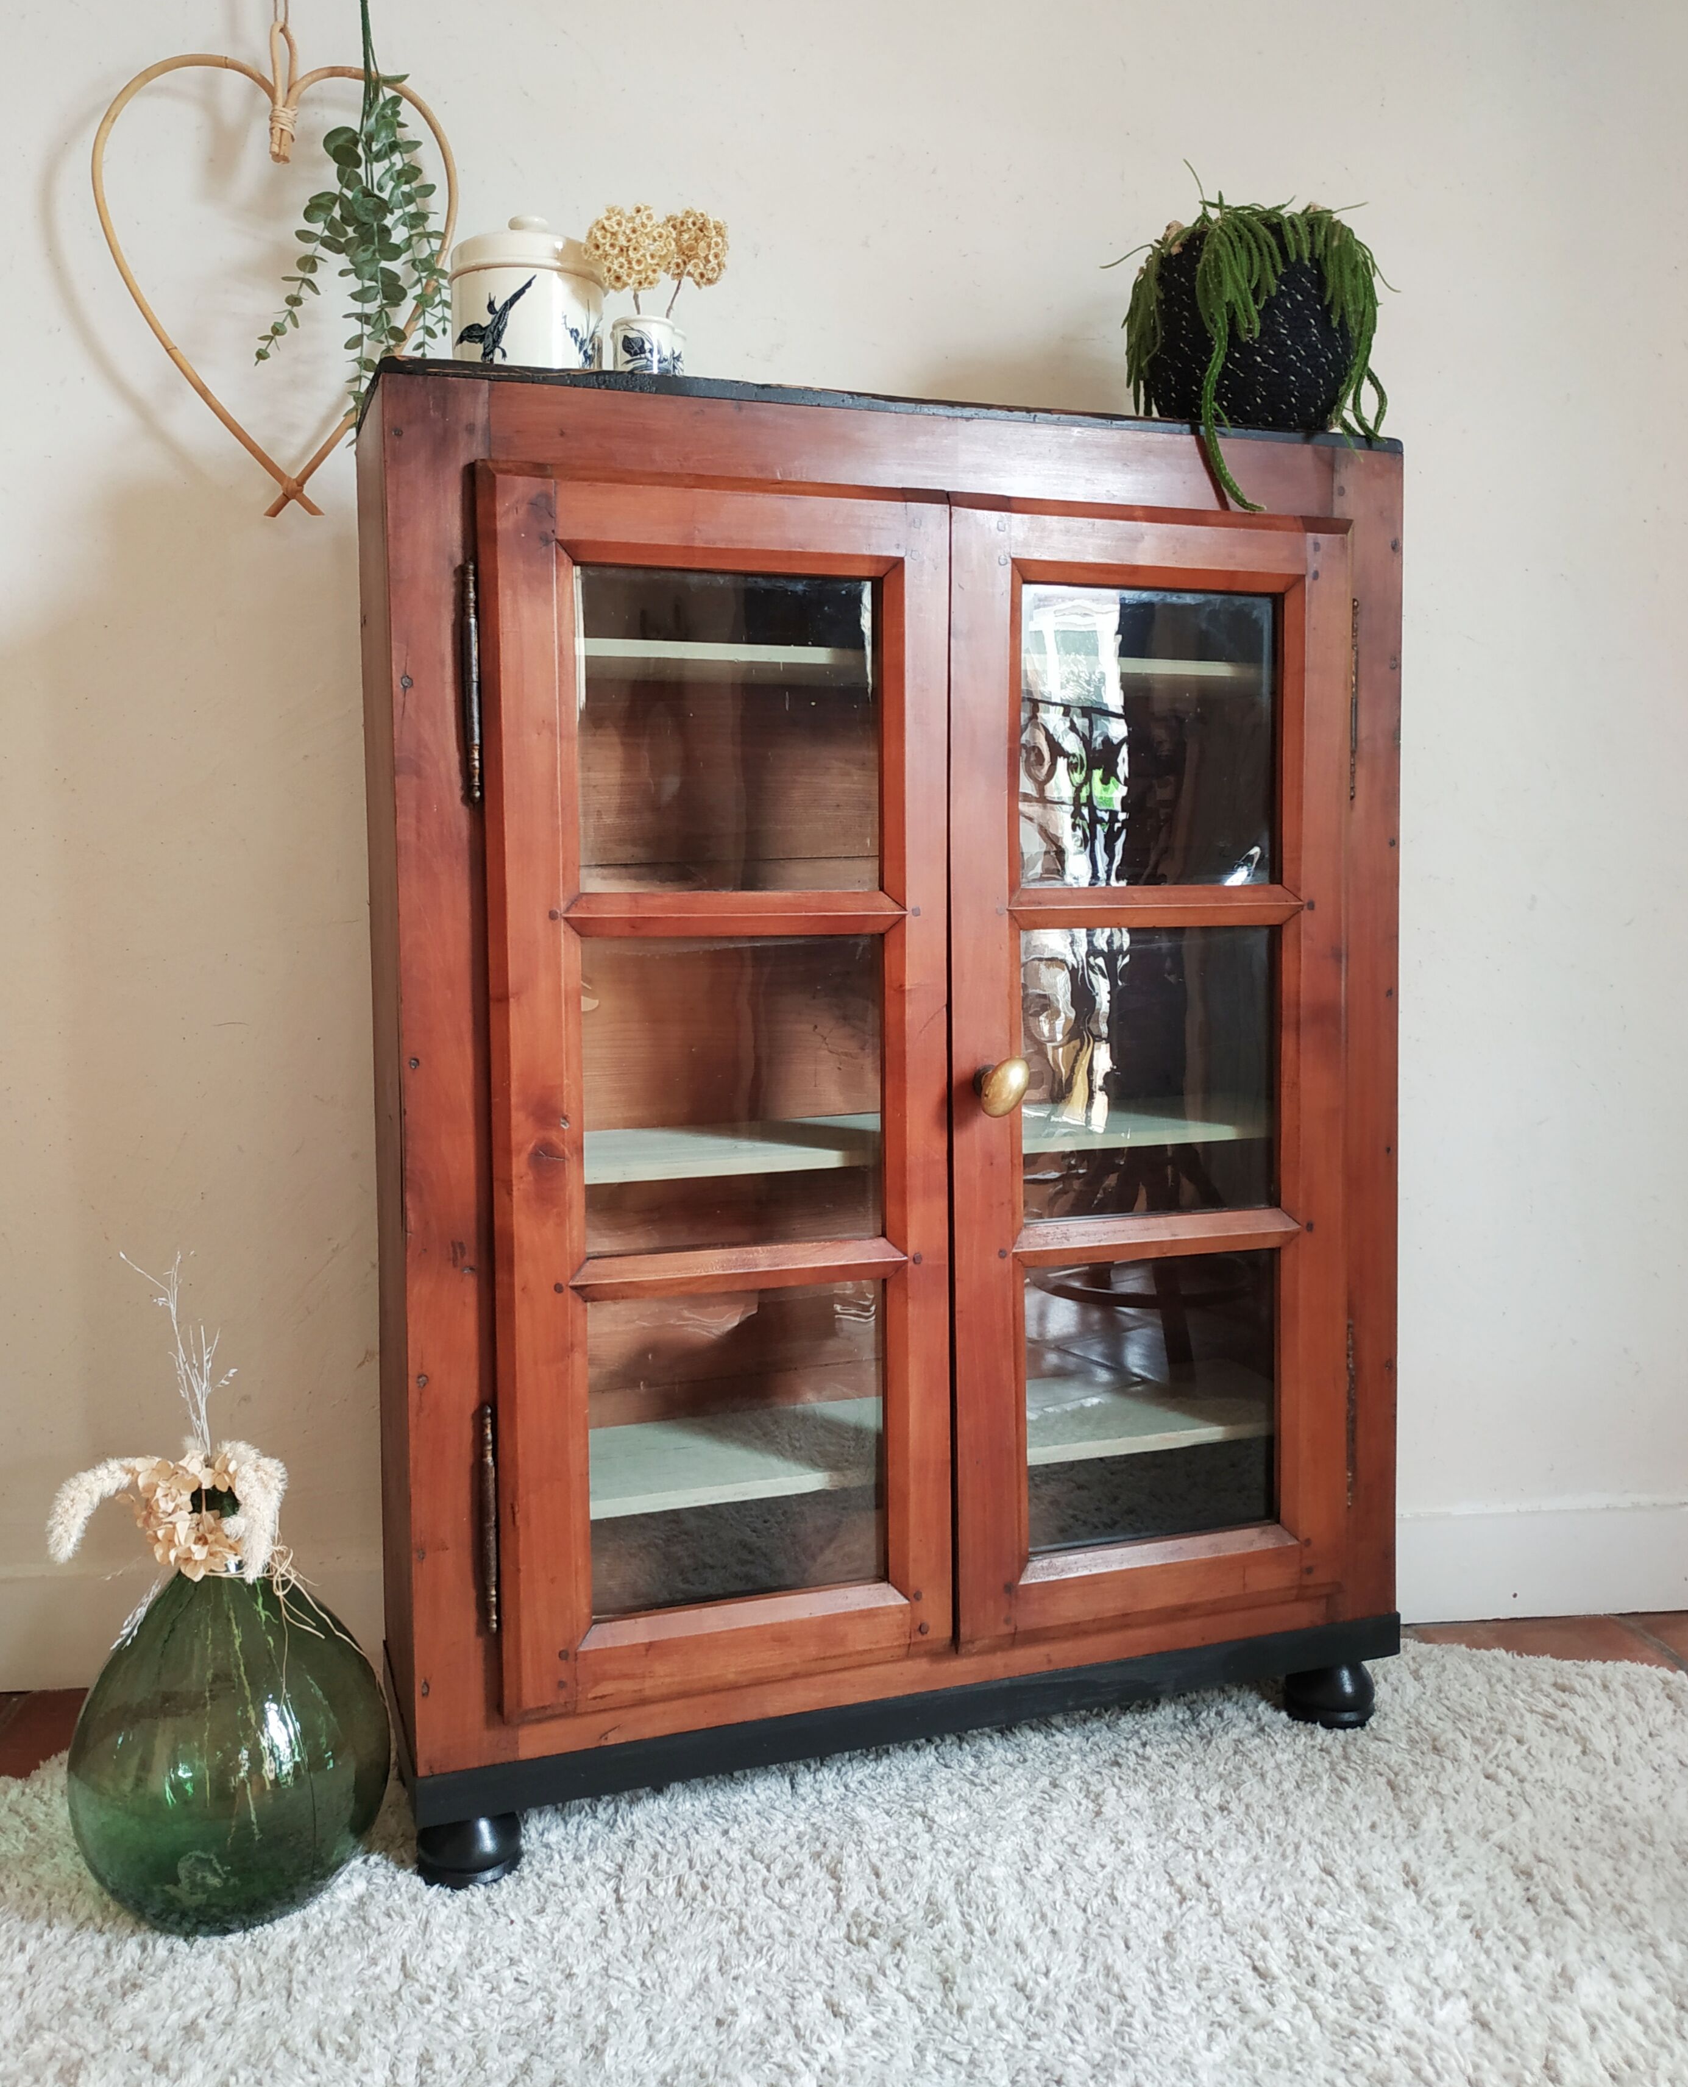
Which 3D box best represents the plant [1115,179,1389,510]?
[{"bbox_3d":[0.378,-0.644,1.451,0.238,0.286,0.224,0,4,0],"label":"plant"}]

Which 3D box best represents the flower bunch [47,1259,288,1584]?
[{"bbox_3d":[-0.517,0.287,1.199,0.183,0.251,0.132,-2,4,-24],"label":"flower bunch"}]

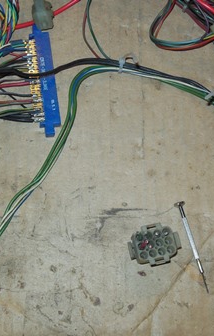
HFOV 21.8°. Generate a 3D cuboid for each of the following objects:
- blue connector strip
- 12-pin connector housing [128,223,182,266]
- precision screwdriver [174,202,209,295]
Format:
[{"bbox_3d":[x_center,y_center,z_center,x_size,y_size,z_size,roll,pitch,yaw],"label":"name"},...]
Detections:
[{"bbox_3d":[-0.052,-0.069,0.447,0.021,0.010,0.096,-8,76,-2],"label":"blue connector strip"},{"bbox_3d":[0.035,0.057,0.405,0.035,0.027,0.029,-12,76,-3],"label":"12-pin connector housing"},{"bbox_3d":[0.065,0.060,0.416,0.008,0.008,0.069,-15,76,-4],"label":"precision screwdriver"}]

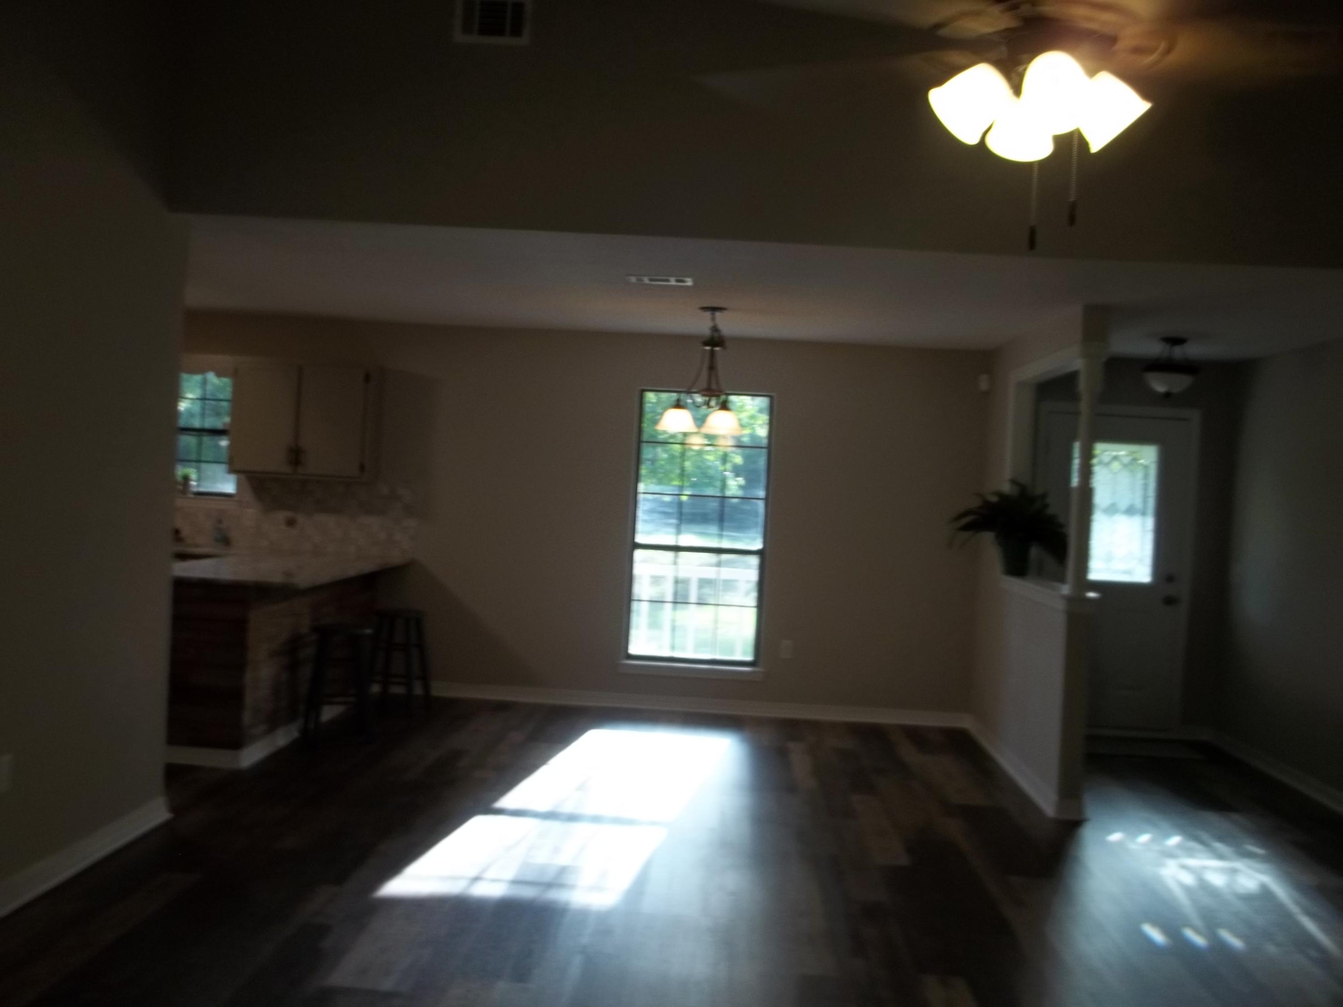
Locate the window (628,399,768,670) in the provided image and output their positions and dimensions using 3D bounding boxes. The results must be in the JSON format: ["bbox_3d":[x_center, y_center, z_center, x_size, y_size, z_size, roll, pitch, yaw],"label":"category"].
[{"bbox_3d":[0.182,0.173,8.349,0.840,1.780,0.100,3,1,3],"label":"window"}]

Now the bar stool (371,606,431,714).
[{"bbox_3d":[-1.679,0.962,7.826,0.370,0.620,0.370,3,1,3],"label":"bar stool"}]

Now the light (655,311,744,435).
[{"bbox_3d":[0.176,-0.705,6.929,0.480,0.700,0.500,3,1,3],"label":"light"}]

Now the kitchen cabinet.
[{"bbox_3d":[-2.351,-0.531,8.277,0.890,0.745,0.330,3,1,3],"label":"kitchen cabinet"}]

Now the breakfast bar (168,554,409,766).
[{"bbox_3d":[-2.227,0.798,7.315,0.940,0.915,2.260,3,1,3],"label":"breakfast bar"}]

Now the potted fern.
[{"bbox_3d":[1.936,0.137,7.331,0.670,0.550,0.620,3,1,3],"label":"potted fern"}]

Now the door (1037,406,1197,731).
[{"bbox_3d":[2.797,0.442,8.167,0.950,2.060,0.080,3,1,3],"label":"door"}]

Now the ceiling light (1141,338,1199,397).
[{"bbox_3d":[2.808,-0.762,7.200,0.325,0.340,0.325,3,1,3],"label":"ceiling light"}]

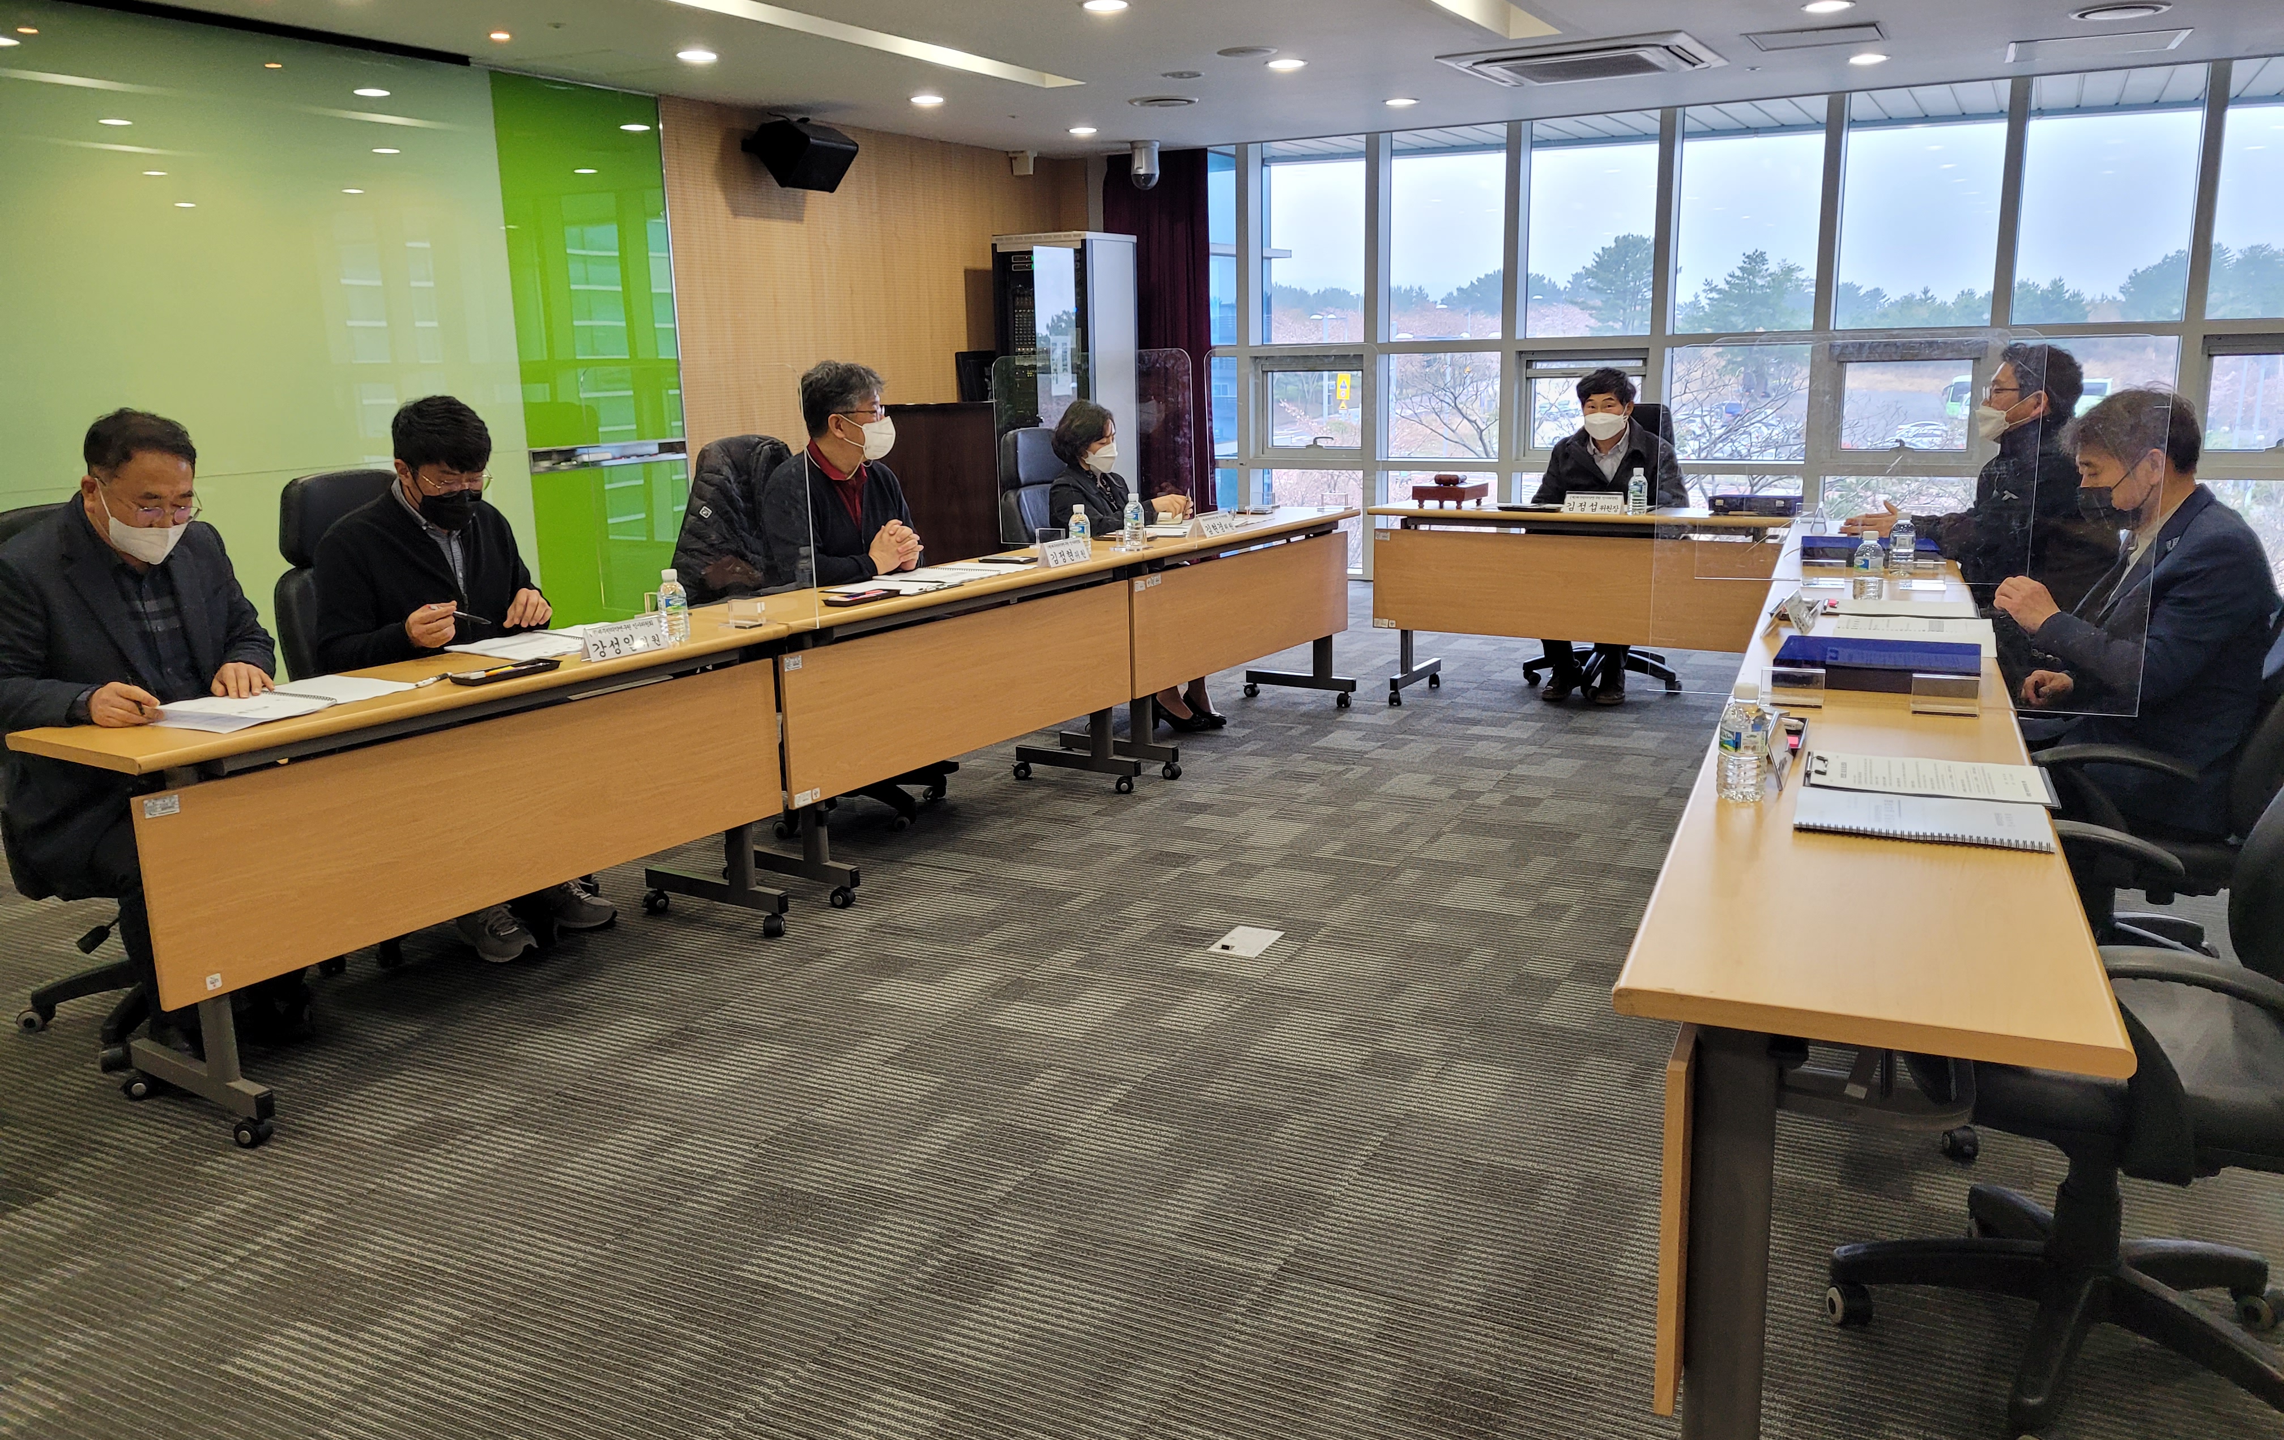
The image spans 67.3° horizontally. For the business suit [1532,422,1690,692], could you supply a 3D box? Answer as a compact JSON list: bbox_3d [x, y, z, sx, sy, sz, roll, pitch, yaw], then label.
[{"bbox_3d":[1.770,-0.625,6.552,0.590,1.020,0.560,3,13,20],"label":"business suit"}]

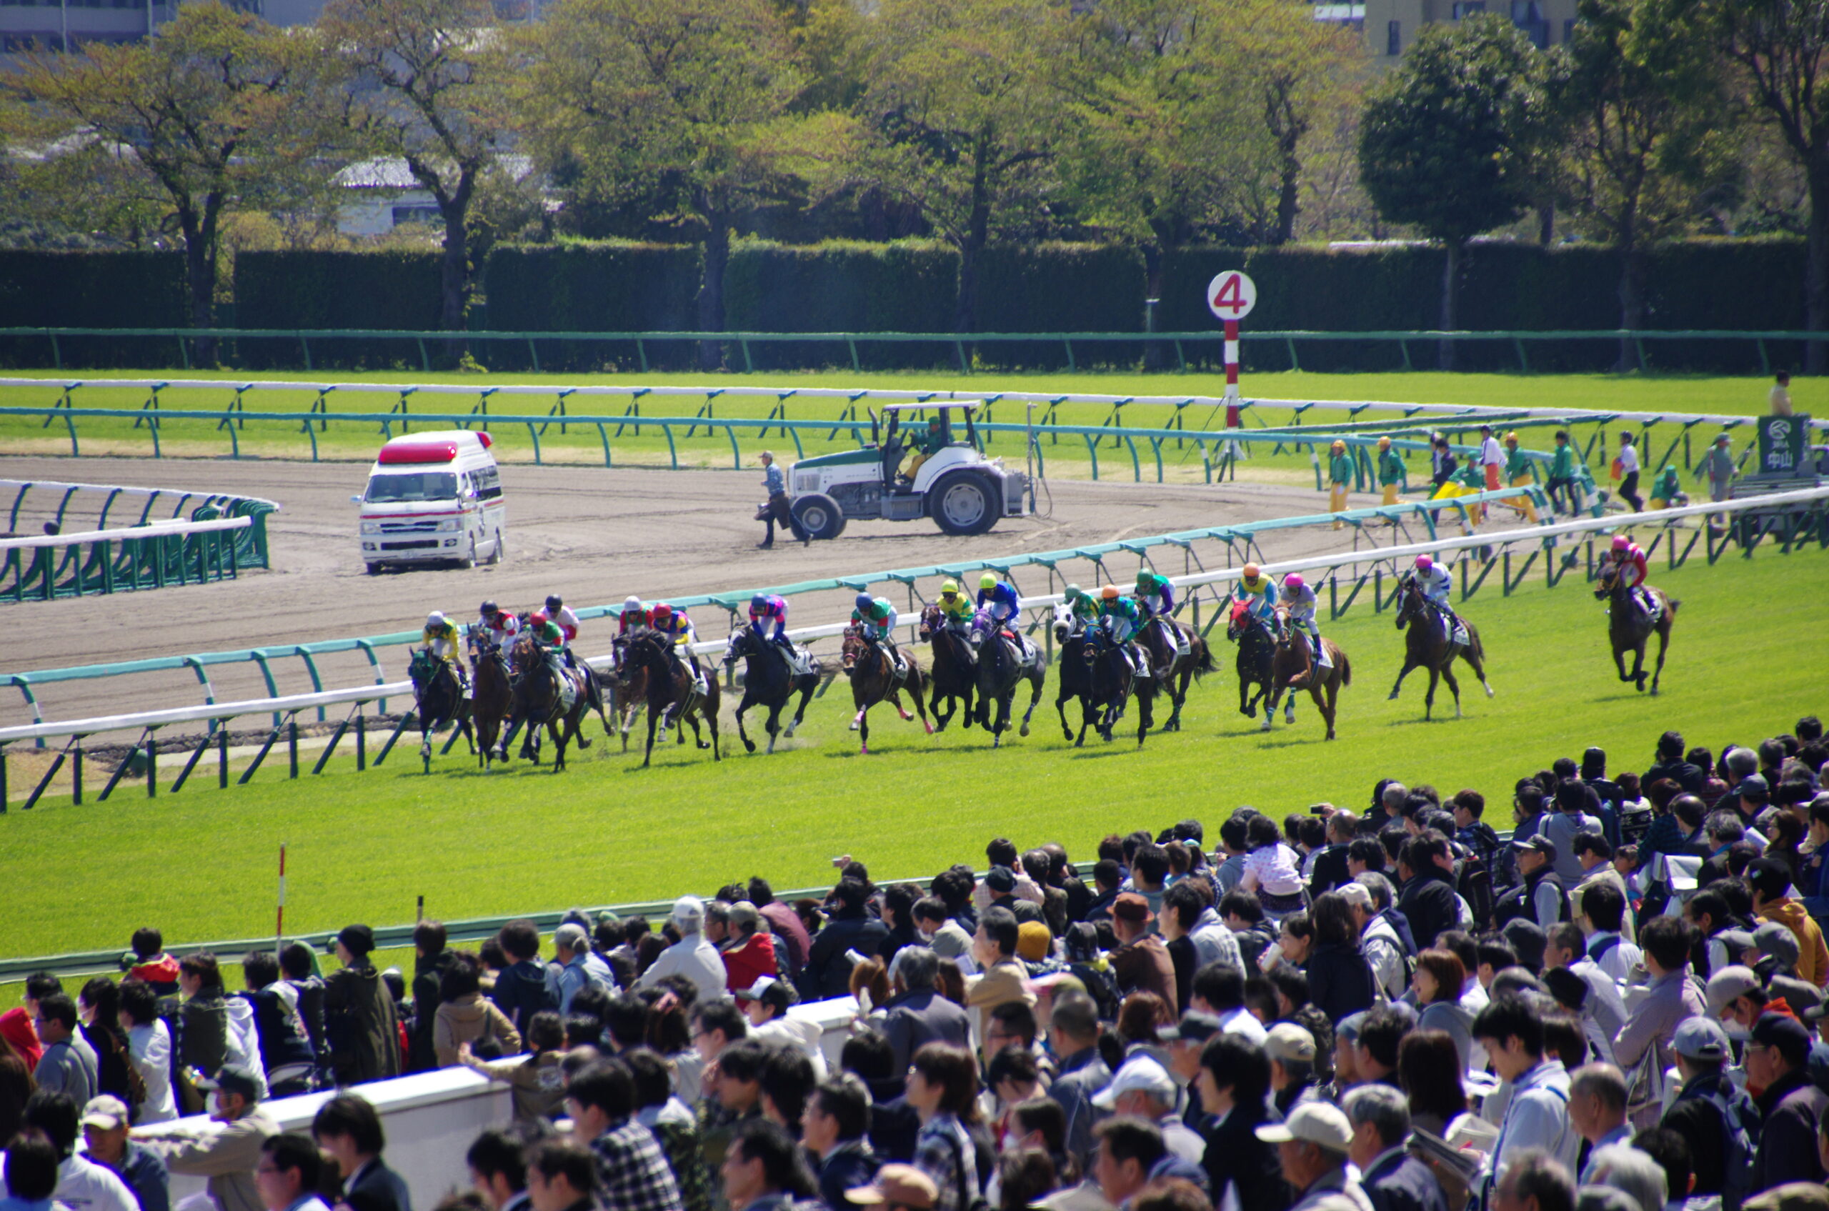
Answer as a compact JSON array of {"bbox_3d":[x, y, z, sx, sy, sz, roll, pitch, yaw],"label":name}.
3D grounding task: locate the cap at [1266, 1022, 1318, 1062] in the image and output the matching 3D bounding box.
[{"bbox_3d":[1.382,1.628,76.500,0.180,0.145,0.270,-2,3,-41],"label":"cap"}]

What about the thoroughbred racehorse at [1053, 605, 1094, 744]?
[{"bbox_3d":[2.481,0.938,284.000,0.620,1.950,2.400,1,2,19],"label":"thoroughbred racehorse"}]

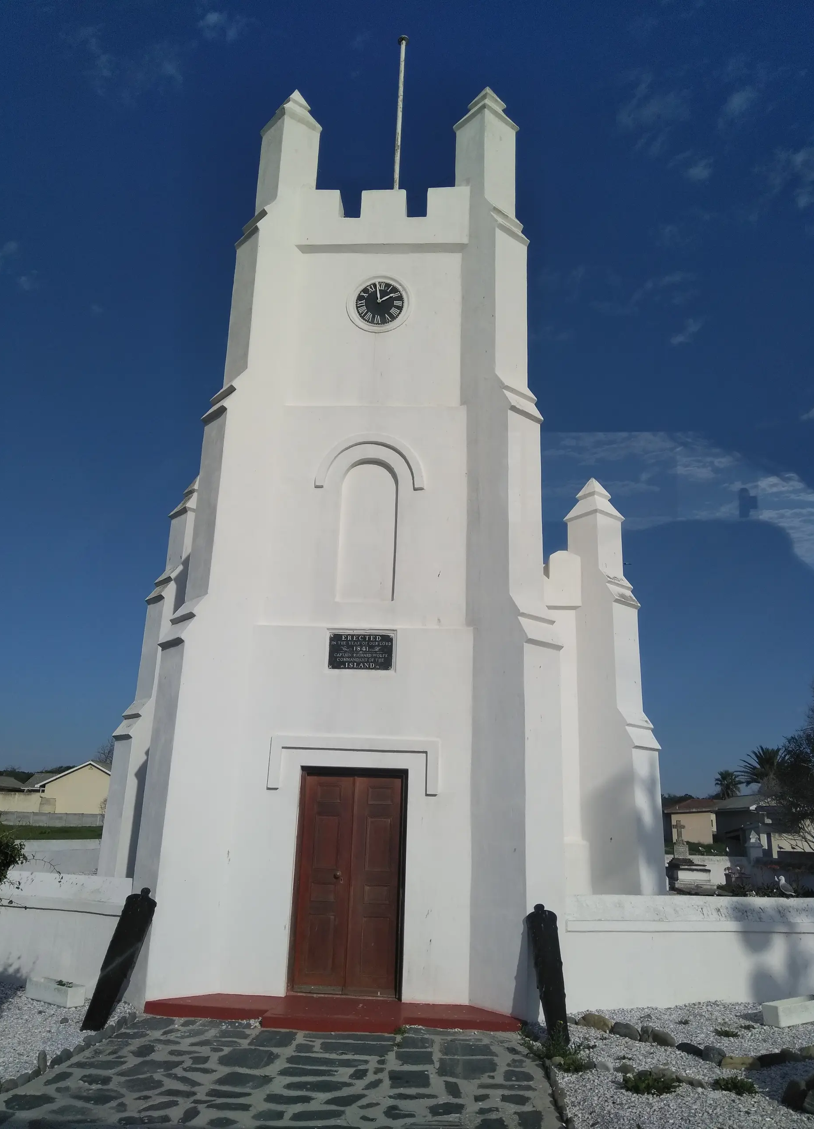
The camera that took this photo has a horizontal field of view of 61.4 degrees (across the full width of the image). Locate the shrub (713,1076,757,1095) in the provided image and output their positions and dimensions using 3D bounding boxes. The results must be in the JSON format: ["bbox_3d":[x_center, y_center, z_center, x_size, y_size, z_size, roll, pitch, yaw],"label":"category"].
[{"bbox_3d":[2.717,4.323,5.680,0.320,0.130,0.270,1,-15,4],"label":"shrub"}]

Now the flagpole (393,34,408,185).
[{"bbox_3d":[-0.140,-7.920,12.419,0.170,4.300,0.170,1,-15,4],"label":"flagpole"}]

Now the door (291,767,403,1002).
[{"bbox_3d":[-0.668,3.667,7.854,1.200,2.380,0.120,1,-15,4],"label":"door"}]

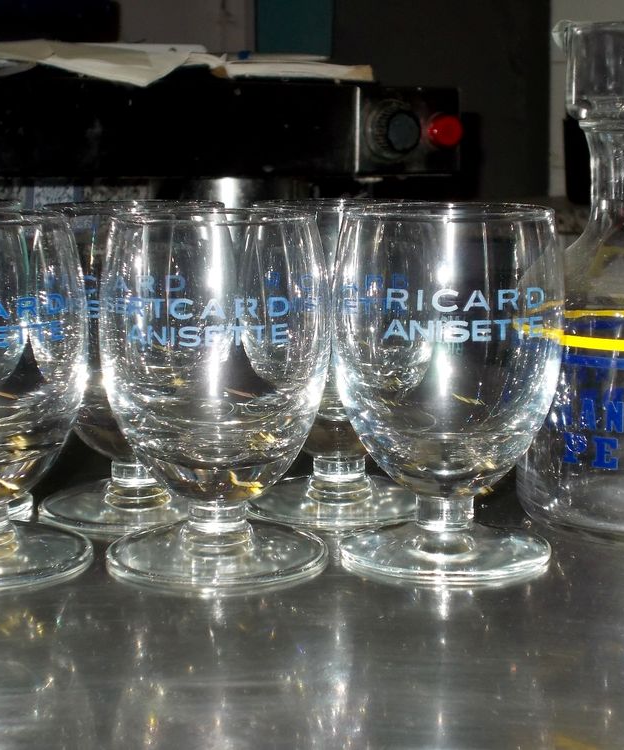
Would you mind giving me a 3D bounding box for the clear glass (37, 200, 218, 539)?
[{"bbox_3d":[-0.063,-0.006,0.604,0.074,0.111,0.074,0,9,4],"label":"clear glass"}]

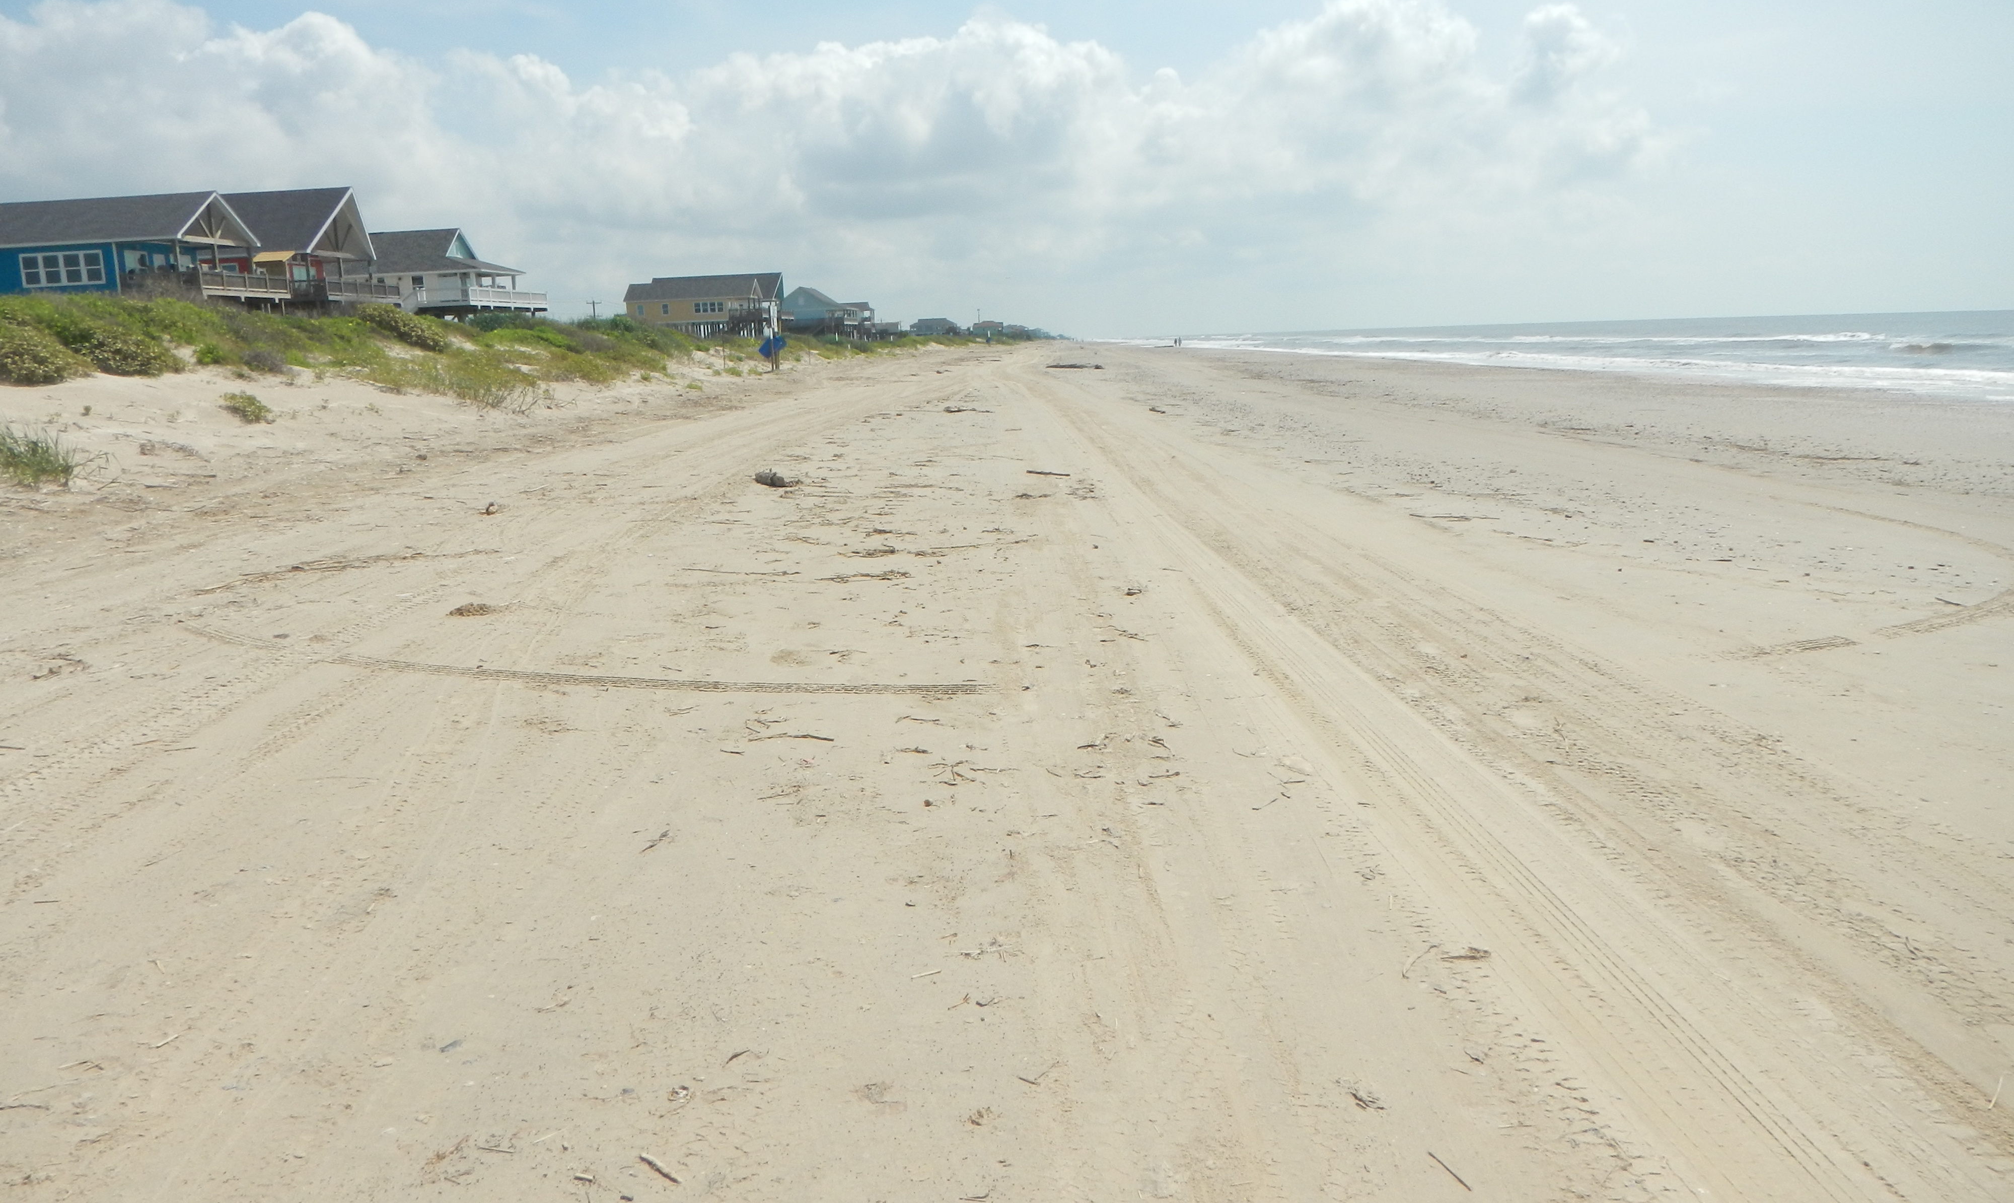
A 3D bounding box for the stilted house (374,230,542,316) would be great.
[{"bbox_3d":[-43.976,-23.304,120.008,14.500,7.900,13.000,-1,9,5],"label":"stilted house"}]

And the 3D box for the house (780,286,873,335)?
[{"bbox_3d":[-29.374,-44.628,252.566,14.000,8.000,12.000,-1,9,5],"label":"house"}]

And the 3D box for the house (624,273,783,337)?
[{"bbox_3d":[-39.039,-38.128,212.791,19.800,8.300,8.800,-1,9,5],"label":"house"}]

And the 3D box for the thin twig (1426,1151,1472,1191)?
[{"bbox_3d":[0.830,1.066,3.058,0.006,0.006,0.152,-5,9,-15],"label":"thin twig"}]

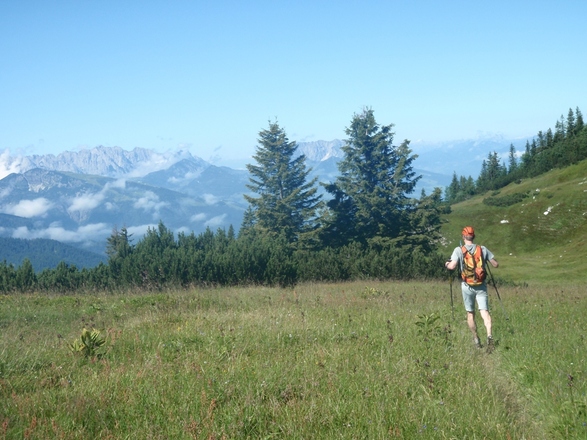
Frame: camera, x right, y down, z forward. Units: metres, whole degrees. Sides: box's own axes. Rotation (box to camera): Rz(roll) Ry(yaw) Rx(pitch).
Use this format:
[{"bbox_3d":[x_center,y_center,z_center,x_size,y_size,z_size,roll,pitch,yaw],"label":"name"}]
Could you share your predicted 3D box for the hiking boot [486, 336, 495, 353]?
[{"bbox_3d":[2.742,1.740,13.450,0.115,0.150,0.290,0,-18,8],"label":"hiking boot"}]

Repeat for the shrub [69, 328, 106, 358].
[{"bbox_3d":[-2.665,1.604,12.500,0.490,0.400,0.450,0,2,0],"label":"shrub"}]

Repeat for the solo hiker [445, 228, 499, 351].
[{"bbox_3d":[2.505,0.971,13.600,0.760,1.770,0.720,0,2,8],"label":"solo hiker"}]

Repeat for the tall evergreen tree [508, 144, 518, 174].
[{"bbox_3d":[30.733,-8.312,135.000,1.500,4.400,1.500,0,2,0],"label":"tall evergreen tree"}]

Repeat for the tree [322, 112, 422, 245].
[{"bbox_3d":[3.346,-1.673,42.000,4.500,6.400,4.500,0,2,0],"label":"tree"}]

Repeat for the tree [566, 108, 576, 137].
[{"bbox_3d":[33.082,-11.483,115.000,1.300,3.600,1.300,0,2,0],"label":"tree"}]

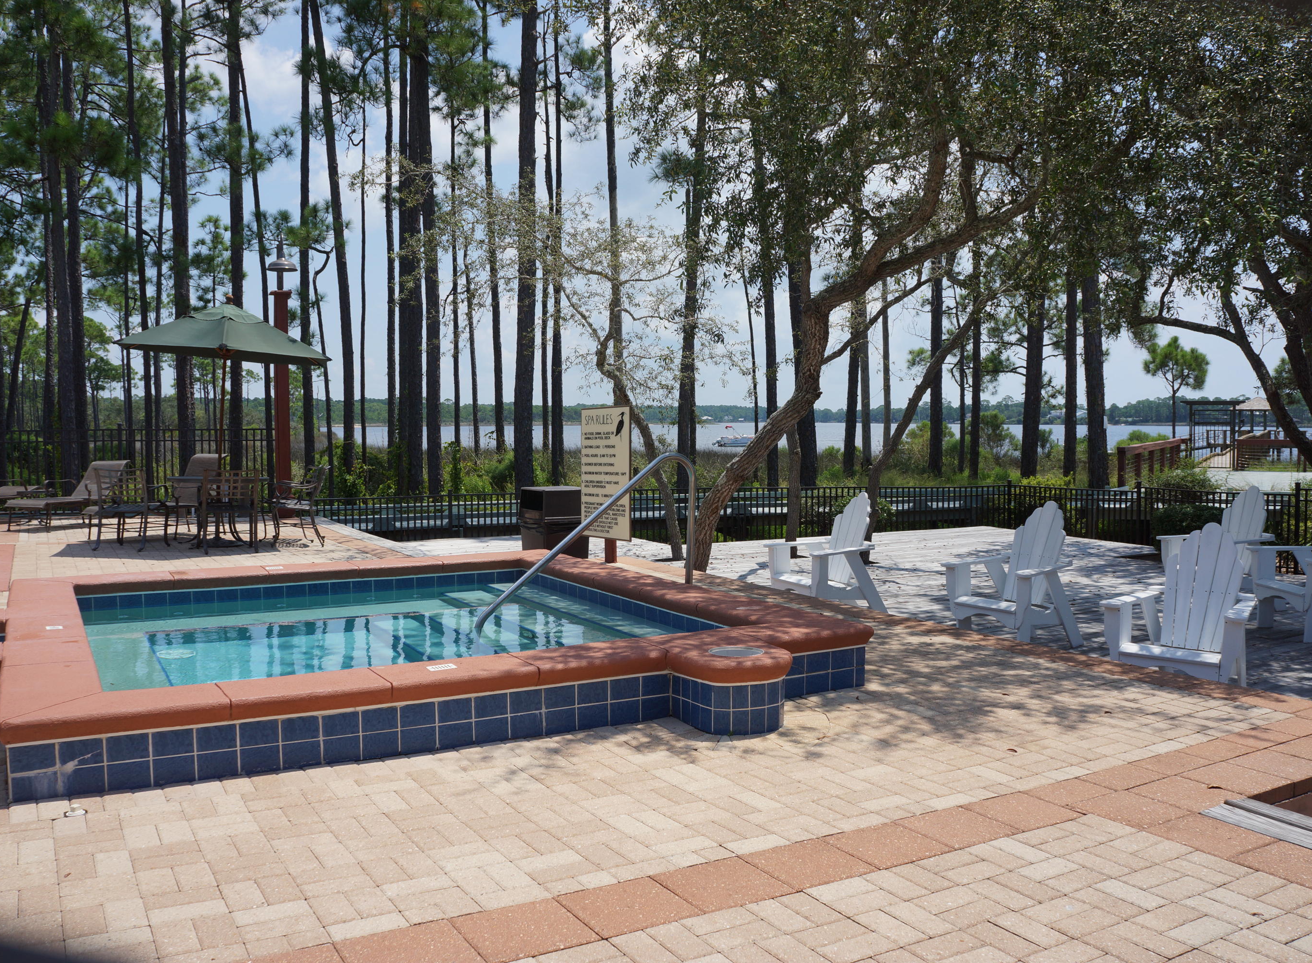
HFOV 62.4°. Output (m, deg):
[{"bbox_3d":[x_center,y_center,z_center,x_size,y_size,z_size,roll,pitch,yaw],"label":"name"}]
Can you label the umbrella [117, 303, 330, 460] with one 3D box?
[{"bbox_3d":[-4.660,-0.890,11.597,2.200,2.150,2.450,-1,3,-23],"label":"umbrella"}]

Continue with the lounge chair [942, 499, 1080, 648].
[{"bbox_3d":[2.480,0.644,7.371,0.867,1.002,0.765,-2,4,-35],"label":"lounge chair"}]

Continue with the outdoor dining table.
[{"bbox_3d":[-4.720,0.320,11.666,1.070,0.730,1.070,-1,3,-23],"label":"outdoor dining table"}]

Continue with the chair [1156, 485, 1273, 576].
[{"bbox_3d":[4.699,0.554,8.899,0.867,1.002,0.765,-2,4,-26],"label":"chair"}]

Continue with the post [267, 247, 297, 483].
[{"bbox_3d":[-5.190,-1.411,15.166,0.420,3.830,0.420,-1,3,-19],"label":"post"}]

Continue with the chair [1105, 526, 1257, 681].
[{"bbox_3d":[2.870,0.725,5.802,0.765,1.002,0.867,3,4,43],"label":"chair"}]

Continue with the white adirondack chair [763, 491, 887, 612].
[{"bbox_3d":[1.358,0.591,8.400,0.867,1.002,0.765,-2,4,-30],"label":"white adirondack chair"}]

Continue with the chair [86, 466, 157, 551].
[{"bbox_3d":[-5.488,0.274,11.339,0.600,0.860,0.620,0,3,6],"label":"chair"}]

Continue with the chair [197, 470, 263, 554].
[{"bbox_3d":[-4.407,0.285,11.139,0.600,0.860,0.620,-1,3,-18],"label":"chair"}]

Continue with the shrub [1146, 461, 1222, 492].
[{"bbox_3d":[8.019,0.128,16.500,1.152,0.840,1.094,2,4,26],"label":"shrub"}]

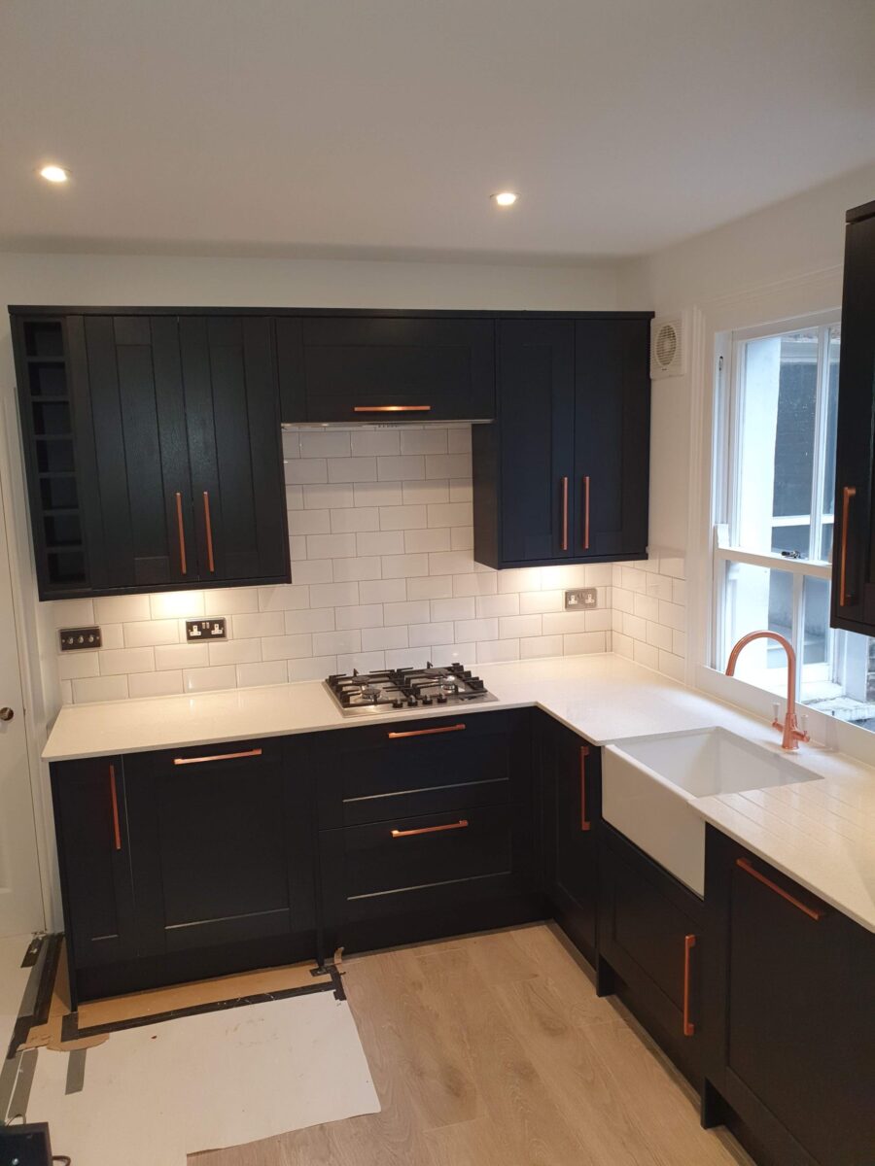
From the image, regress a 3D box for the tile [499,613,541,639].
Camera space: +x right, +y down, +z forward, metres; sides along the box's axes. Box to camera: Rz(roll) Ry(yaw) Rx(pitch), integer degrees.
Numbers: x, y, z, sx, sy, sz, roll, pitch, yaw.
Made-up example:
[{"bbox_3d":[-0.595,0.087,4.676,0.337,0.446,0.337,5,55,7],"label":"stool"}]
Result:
[{"bbox_3d":[0.360,0.192,3.807,0.200,0.100,0.010,-4,8,-16],"label":"tile"}]

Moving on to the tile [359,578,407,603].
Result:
[{"bbox_3d":[-0.225,0.035,3.584,0.198,0.098,0.010,-4,8,-16],"label":"tile"}]

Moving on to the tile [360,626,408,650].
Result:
[{"bbox_3d":[-0.220,0.231,3.624,0.199,0.097,0.010,-4,8,-16],"label":"tile"}]

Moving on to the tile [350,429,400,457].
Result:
[{"bbox_3d":[-0.243,-0.553,3.503,0.198,0.098,0.010,-4,8,-16],"label":"tile"}]

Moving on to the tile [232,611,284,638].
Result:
[{"bbox_3d":[-0.707,0.168,3.486,0.200,0.100,0.010,-4,8,-16],"label":"tile"}]

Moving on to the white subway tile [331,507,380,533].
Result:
[{"bbox_3d":[-0.333,-0.254,3.541,0.200,0.098,0.009,-4,8,-16],"label":"white subway tile"}]

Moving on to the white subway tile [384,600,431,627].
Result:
[{"bbox_3d":[-0.129,0.126,3.654,0.200,0.099,0.008,-4,9,-16],"label":"white subway tile"}]

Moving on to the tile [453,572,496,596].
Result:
[{"bbox_3d":[0.161,0.008,3.723,0.200,0.100,0.010,-4,8,-16],"label":"tile"}]

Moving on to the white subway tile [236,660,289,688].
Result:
[{"bbox_3d":[-0.700,0.364,3.503,0.199,0.097,0.010,-4,8,-16],"label":"white subway tile"}]

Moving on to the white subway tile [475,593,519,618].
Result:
[{"bbox_3d":[0.260,0.100,3.765,0.200,0.100,0.010,-4,8,-16],"label":"white subway tile"}]

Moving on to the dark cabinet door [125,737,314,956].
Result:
[{"bbox_3d":[-0.725,0.880,2.972,0.596,0.714,0.025,-4,8,-16],"label":"dark cabinet door"}]

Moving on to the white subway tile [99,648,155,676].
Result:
[{"bbox_3d":[-1.189,0.302,3.359,0.200,0.100,0.010,-4,8,-16],"label":"white subway tile"}]

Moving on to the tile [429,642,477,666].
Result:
[{"bbox_3d":[0.073,0.310,3.736,0.200,0.098,0.009,-4,8,-16],"label":"tile"}]

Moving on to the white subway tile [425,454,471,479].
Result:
[{"bbox_3d":[0.048,-0.477,3.607,0.199,0.097,0.010,-4,8,-16],"label":"white subway tile"}]

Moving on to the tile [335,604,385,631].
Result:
[{"bbox_3d":[-0.321,0.141,3.598,0.200,0.098,0.009,-4,8,-16],"label":"tile"}]

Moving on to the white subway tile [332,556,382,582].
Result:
[{"bbox_3d":[-0.327,-0.057,3.570,0.200,0.100,0.010,-4,8,-16],"label":"white subway tile"}]

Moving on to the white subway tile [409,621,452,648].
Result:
[{"bbox_3d":[-0.026,0.217,3.666,0.198,0.098,0.010,-4,8,-16],"label":"white subway tile"}]

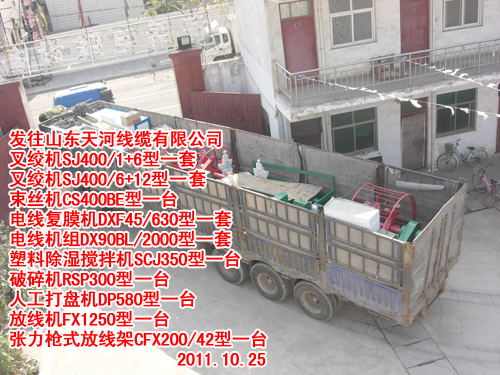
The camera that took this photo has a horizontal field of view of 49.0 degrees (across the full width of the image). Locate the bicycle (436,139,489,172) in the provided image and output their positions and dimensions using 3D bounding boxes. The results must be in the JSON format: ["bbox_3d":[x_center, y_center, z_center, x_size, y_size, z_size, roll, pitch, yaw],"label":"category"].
[{"bbox_3d":[7.114,-1.032,18.283,1.730,1.000,0.550,-7,20,1],"label":"bicycle"}]

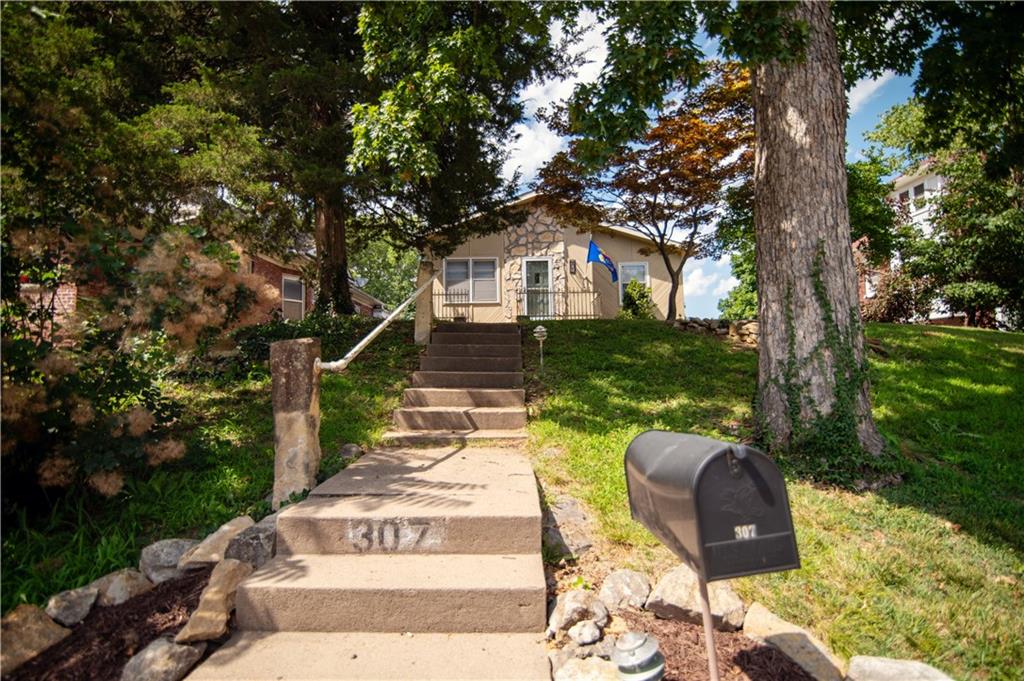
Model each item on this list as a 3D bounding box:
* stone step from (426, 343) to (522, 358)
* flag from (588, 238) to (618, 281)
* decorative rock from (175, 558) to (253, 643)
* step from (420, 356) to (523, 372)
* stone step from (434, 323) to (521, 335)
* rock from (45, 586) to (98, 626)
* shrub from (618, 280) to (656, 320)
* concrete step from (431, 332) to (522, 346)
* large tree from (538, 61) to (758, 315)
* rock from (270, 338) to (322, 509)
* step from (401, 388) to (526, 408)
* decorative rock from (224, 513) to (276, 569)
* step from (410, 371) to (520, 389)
[{"bbox_3d":[-0.461,0.138,5.760,1.170,0.155,0.380,0,-1,0],"label":"stone step"},{"bbox_3d":[2.790,-2.460,14.000,1.000,1.350,0.400,0,-1,0],"label":"flag"},{"bbox_3d":[-1.170,1.030,1.800,0.190,0.210,0.300,0,-1,0],"label":"decorative rock"},{"bbox_3d":[-0.463,0.275,5.380,1.170,0.160,0.380,0,-1,0],"label":"step"},{"bbox_3d":[-0.472,-0.167,6.520,1.170,0.150,0.380,0,-1,0],"label":"stone step"},{"bbox_3d":[-1.840,1.105,1.900,0.180,0.130,0.140,1,-2,-22],"label":"rock"},{"bbox_3d":[3.700,-1.130,13.400,1.100,1.200,1.050,0,-2,0],"label":"shrub"},{"bbox_3d":[-0.462,-0.015,6.140,1.170,0.155,0.380,0,-1,0],"label":"concrete step"},{"bbox_3d":[2.950,-3.100,9.800,4.500,5.400,4.200,0,-2,0],"label":"large tree"},{"bbox_3d":[-1.210,0.450,2.560,0.220,0.920,0.190,0,-2,0],"label":"rock"},{"bbox_3d":[-0.479,0.600,4.800,1.220,0.175,0.400,0,-2,0],"label":"step"},{"bbox_3d":[-1.220,0.925,2.120,0.220,0.200,0.250,0,-2,0],"label":"decorative rock"},{"bbox_3d":[-0.483,0.448,5.210,1.220,0.170,0.400,0,-2,0],"label":"step"}]

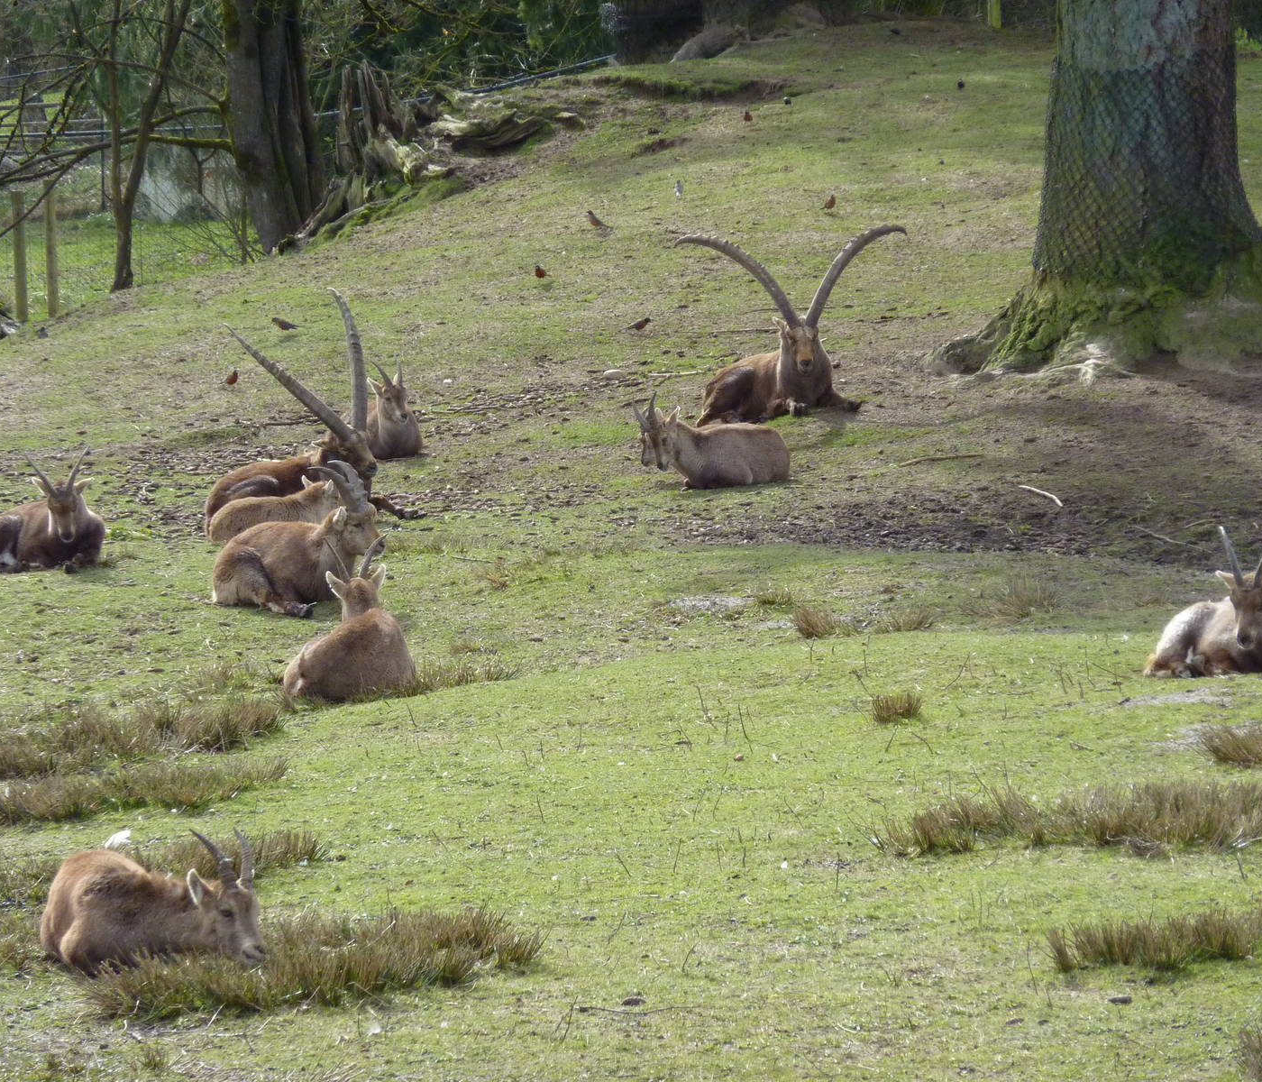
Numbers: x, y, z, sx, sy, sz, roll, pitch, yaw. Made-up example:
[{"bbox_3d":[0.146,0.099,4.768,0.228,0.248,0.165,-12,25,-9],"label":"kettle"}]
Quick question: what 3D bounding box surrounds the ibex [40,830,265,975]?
[{"bbox_3d":[-1.592,1.174,28.450,0.600,0.460,0.820,-1,3,-27],"label":"ibex"}]

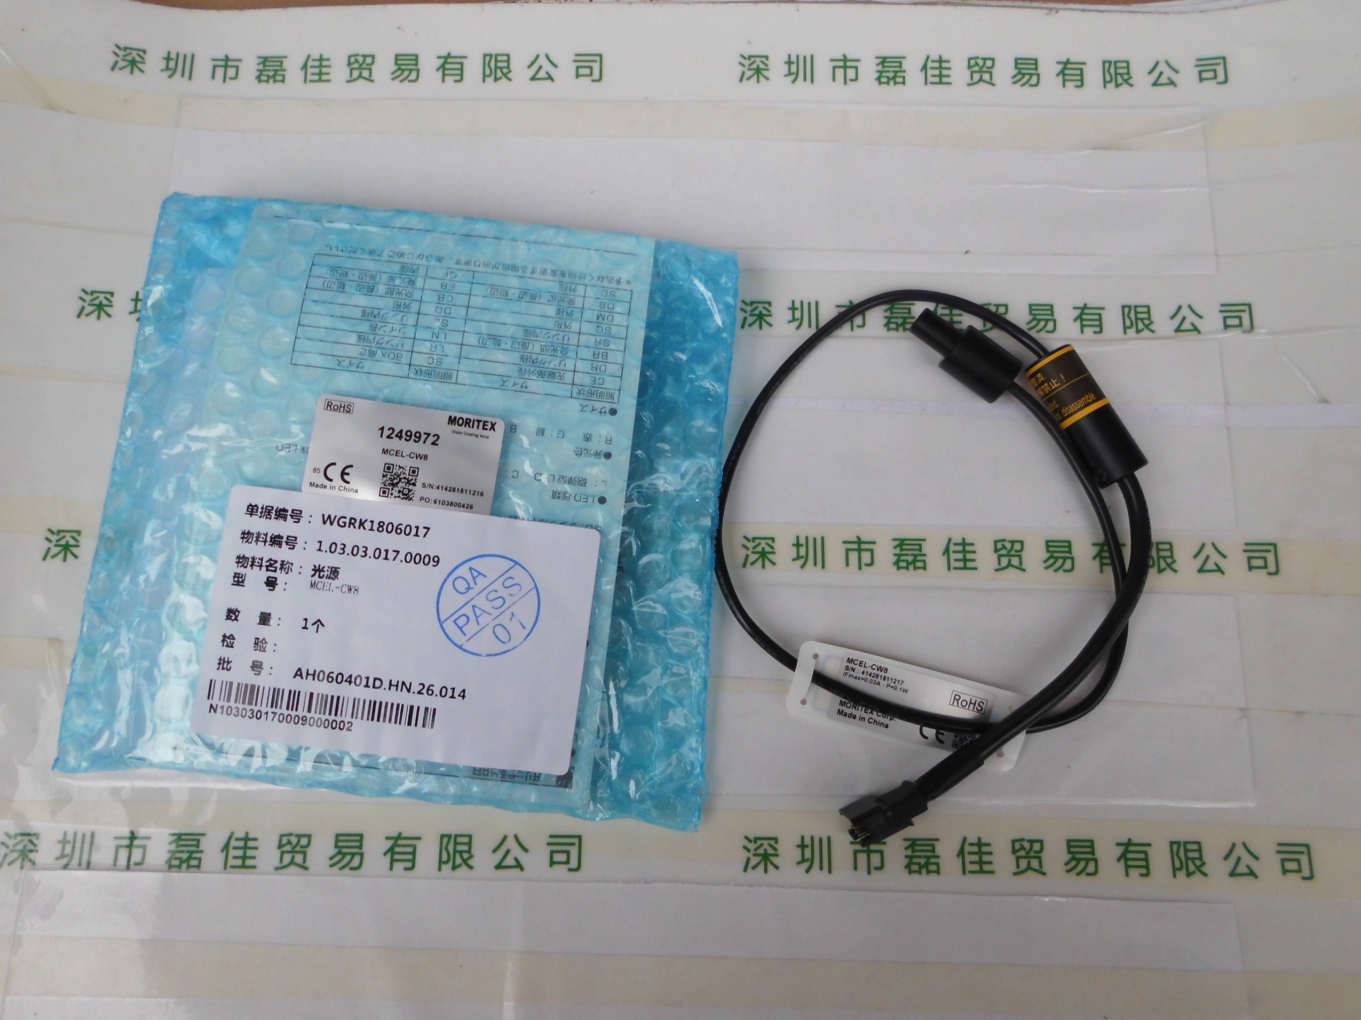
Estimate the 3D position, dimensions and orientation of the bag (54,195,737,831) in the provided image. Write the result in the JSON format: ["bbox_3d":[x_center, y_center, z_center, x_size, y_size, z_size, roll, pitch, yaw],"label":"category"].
[{"bbox_3d":[-0.069,-0.005,0.264,0.160,0.016,0.156,5,78,0],"label":"bag"}]

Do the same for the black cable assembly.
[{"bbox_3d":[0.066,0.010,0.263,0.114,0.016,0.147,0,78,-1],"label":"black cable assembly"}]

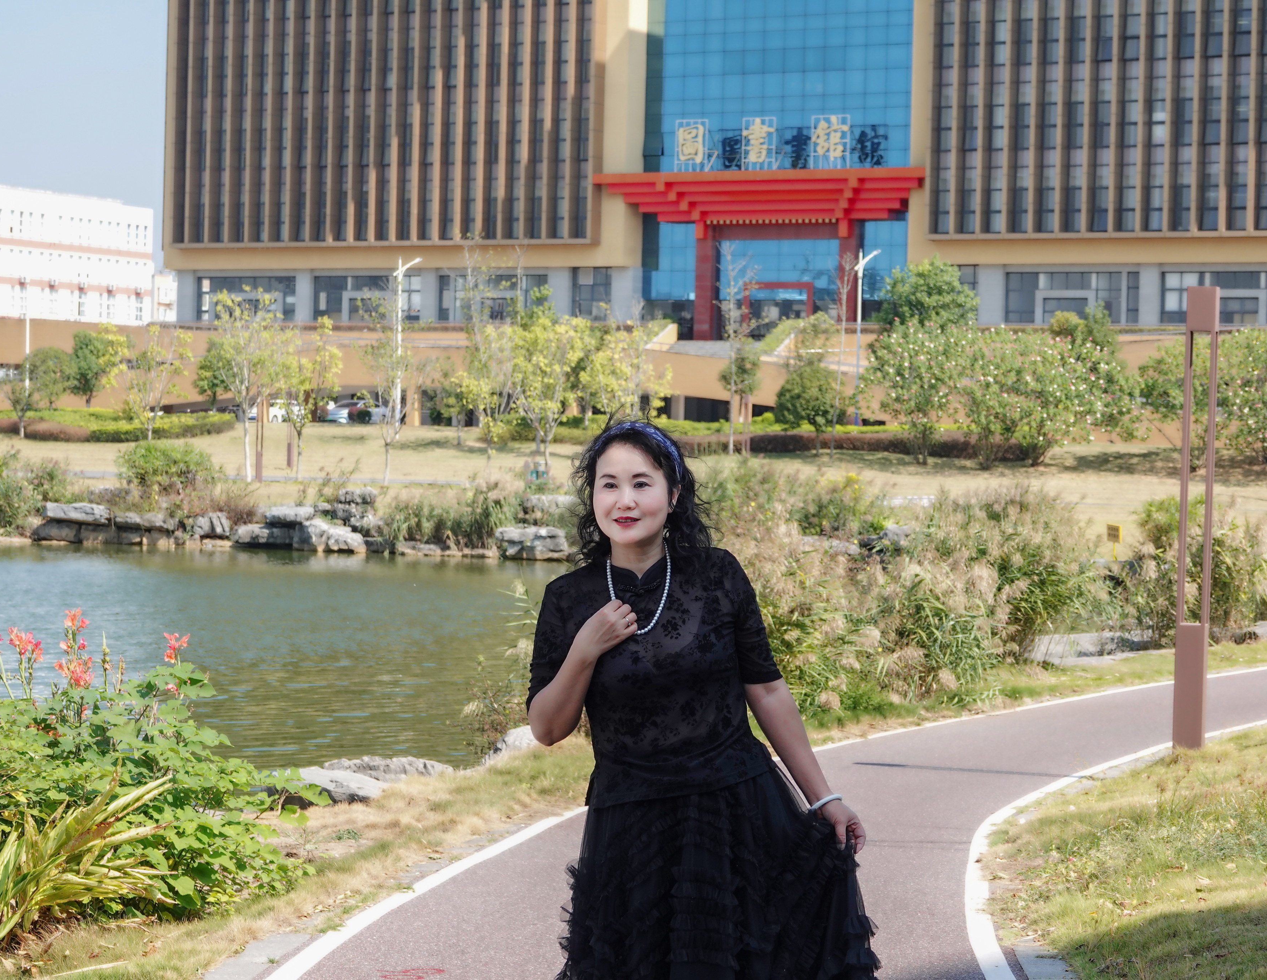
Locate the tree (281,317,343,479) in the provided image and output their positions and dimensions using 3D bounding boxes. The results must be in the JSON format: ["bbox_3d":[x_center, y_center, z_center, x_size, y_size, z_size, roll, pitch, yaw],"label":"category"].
[{"bbox_3d":[-8.607,-2.440,84.000,1.680,4.350,1.600,1,1,-6],"label":"tree"}]

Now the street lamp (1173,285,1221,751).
[{"bbox_3d":[2.847,0.145,15.900,0.150,2.360,0.120,2,1,19],"label":"street lamp"}]

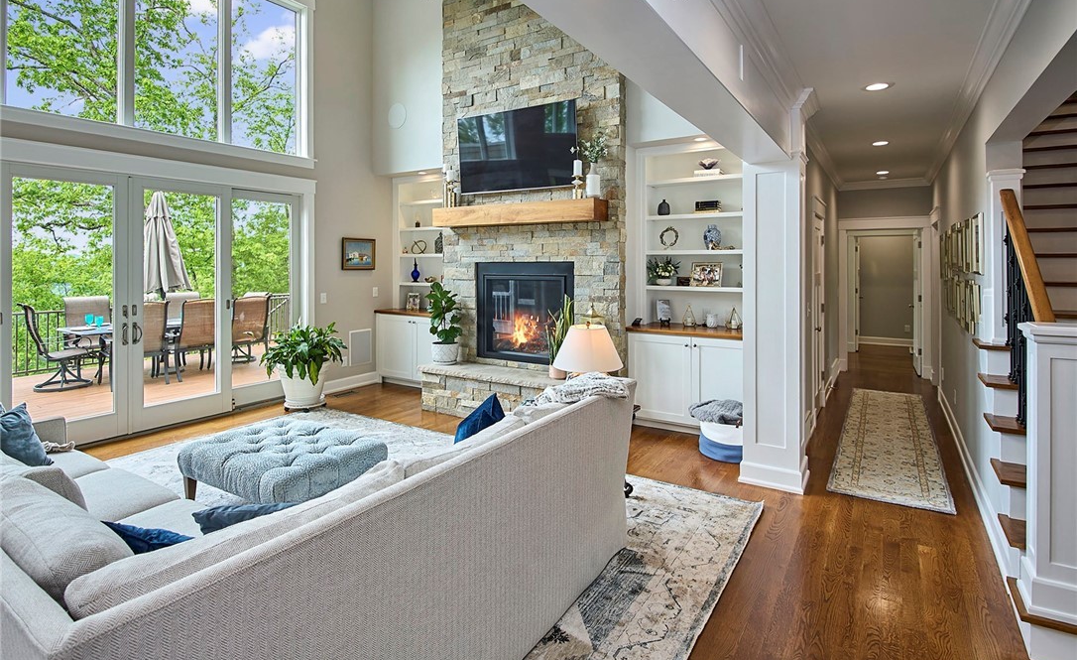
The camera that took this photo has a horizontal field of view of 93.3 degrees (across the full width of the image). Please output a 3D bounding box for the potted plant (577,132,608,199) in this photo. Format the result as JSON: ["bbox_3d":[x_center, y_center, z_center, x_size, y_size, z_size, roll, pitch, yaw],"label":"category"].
[{"bbox_3d":[0.485,-1.514,4.646,0.283,0.616,0.253,4,7,32],"label":"potted plant"}]

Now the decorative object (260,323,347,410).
[{"bbox_3d":[-2.563,0.401,5.555,0.848,0.939,0.828,4,7,32],"label":"decorative object"}]

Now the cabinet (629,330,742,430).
[{"bbox_3d":[1.552,0.529,5.020,1.212,0.919,0.505,4,7,32],"label":"cabinet"}]

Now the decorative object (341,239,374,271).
[{"bbox_3d":[-2.235,-0.945,6.312,0.035,0.389,0.495,4,7,32],"label":"decorative object"}]

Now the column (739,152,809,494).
[{"bbox_3d":[1.731,-0.047,3.737,0.404,2.343,0.404,4,7,32],"label":"column"}]

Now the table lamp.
[{"bbox_3d":[0.322,0.236,3.330,0.460,0.570,0.460,0,6,0],"label":"table lamp"}]

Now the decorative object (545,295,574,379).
[{"bbox_3d":[0.213,0.068,4.969,0.303,0.808,0.283,0,6,0],"label":"decorative object"}]

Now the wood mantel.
[{"bbox_3d":[-0.229,-1.159,5.101,1.899,0.207,0.283,4,7,32],"label":"wood mantel"}]

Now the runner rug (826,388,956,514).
[{"bbox_3d":[3.314,0.968,4.833,0.707,0.020,3.495,4,7,34],"label":"runner rug"}]

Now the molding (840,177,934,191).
[{"bbox_3d":[4.786,-2.002,7.019,1.010,0.116,0.111,4,7,32],"label":"molding"}]

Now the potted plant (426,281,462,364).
[{"bbox_3d":[-1.039,-0.076,5.606,0.404,0.929,0.384,0,6,0],"label":"potted plant"}]

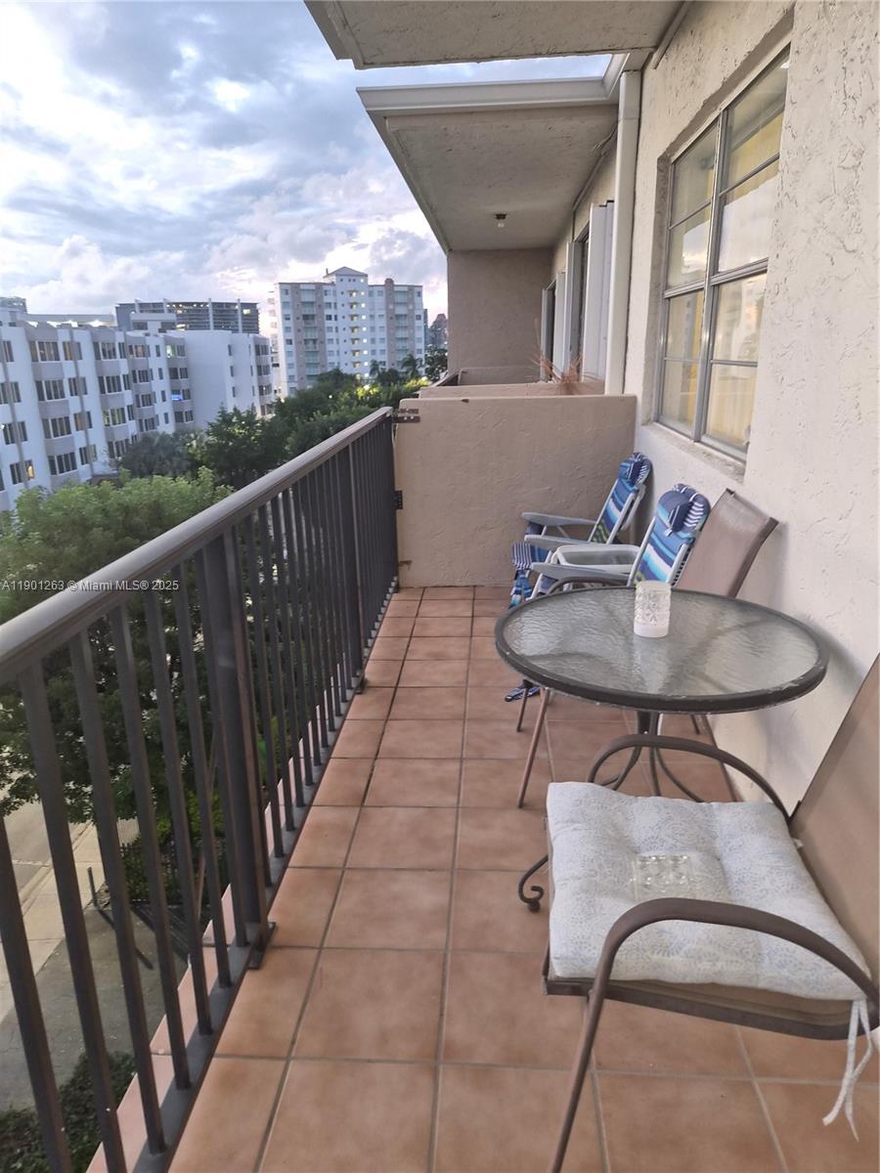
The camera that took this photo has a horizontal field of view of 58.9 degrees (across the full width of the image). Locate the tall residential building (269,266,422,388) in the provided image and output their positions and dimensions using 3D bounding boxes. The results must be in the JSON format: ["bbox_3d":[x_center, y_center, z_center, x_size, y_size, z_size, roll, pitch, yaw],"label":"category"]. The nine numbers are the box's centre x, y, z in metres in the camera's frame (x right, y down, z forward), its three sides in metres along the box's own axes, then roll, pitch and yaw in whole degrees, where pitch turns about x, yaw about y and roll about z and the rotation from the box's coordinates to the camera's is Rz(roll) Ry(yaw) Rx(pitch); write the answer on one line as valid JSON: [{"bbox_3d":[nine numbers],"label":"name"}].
[{"bbox_3d":[-23.379,-63.449,198.037,37.173,33.263,12.000,-10,19,-26],"label":"tall residential building"}]

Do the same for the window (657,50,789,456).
[{"bbox_3d":[1.136,-1.250,3.241,0.090,1.281,1.815,0,17,4],"label":"window"}]

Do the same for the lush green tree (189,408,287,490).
[{"bbox_3d":[-20.244,-14.408,80.314,8.800,7.500,8.800,0,17,4],"label":"lush green tree"}]

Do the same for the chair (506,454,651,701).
[{"bbox_3d":[0.723,-0.271,4.201,0.716,0.885,0.612,0,17,4],"label":"chair"}]

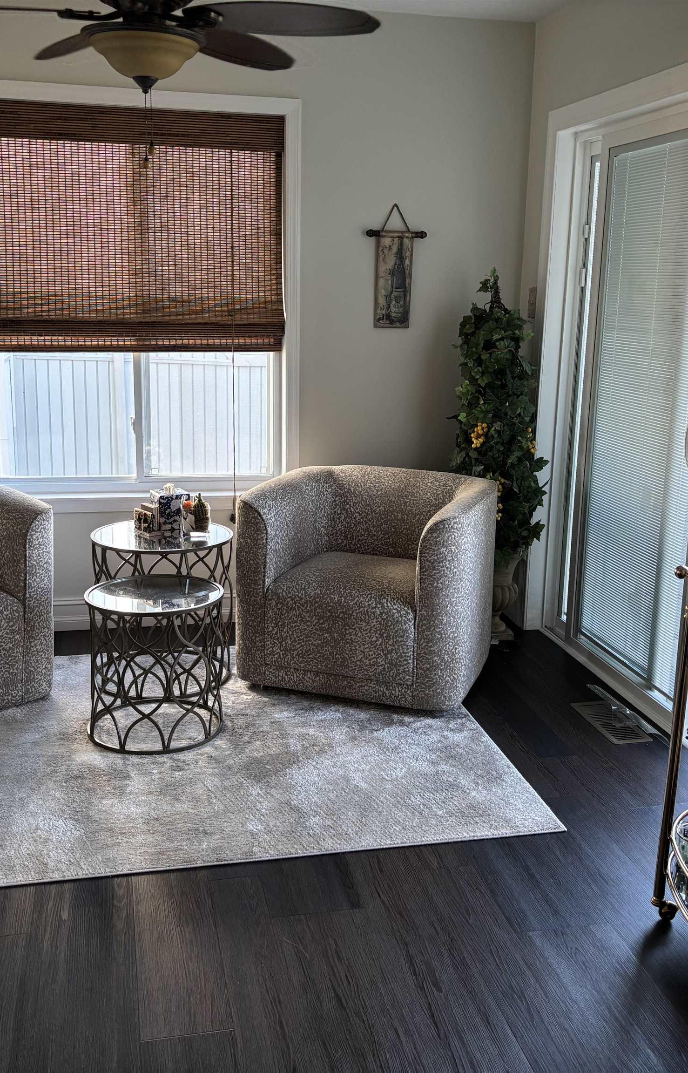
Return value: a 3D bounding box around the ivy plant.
[{"bbox_3d":[0.608,-0.460,4.347,0.390,1.210,0.370,-2,13,-14],"label":"ivy plant"}]

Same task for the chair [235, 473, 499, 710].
[{"bbox_3d":[0.114,0.144,4.074,0.850,0.700,0.860,5,14,17],"label":"chair"}]

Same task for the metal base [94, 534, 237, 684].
[{"bbox_3d":[-0.657,0.252,3.927,0.505,0.528,0.505,-2,13,-14],"label":"metal base"}]

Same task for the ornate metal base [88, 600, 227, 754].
[{"bbox_3d":[-0.608,0.405,3.465,0.437,0.442,0.437,-2,13,-14],"label":"ornate metal base"}]

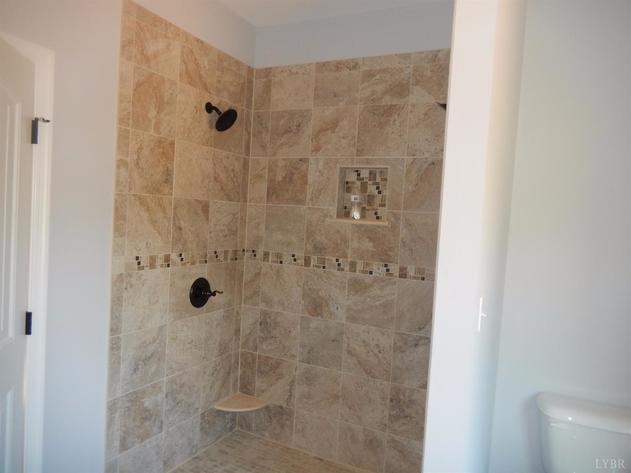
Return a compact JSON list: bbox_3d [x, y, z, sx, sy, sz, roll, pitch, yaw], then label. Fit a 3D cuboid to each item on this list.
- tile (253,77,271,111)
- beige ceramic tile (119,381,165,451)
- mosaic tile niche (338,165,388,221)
[{"bbox_3d":[-0.343,-0.928,3.015,0.130,0.202,0.011,5,3,27],"label":"tile"},{"bbox_3d":[-0.905,0.936,2.369,0.013,0.299,0.296,5,3,26],"label":"beige ceramic tile"},{"bbox_3d":[0.299,-0.253,2.754,0.323,0.326,0.092,5,3,26],"label":"mosaic tile niche"}]

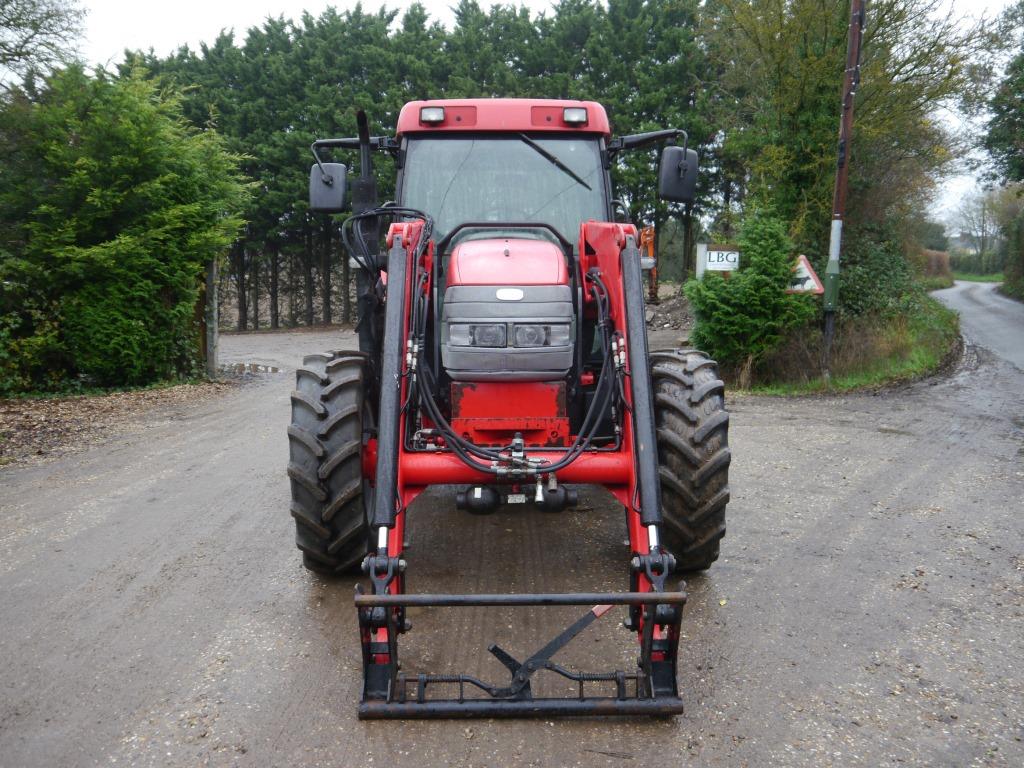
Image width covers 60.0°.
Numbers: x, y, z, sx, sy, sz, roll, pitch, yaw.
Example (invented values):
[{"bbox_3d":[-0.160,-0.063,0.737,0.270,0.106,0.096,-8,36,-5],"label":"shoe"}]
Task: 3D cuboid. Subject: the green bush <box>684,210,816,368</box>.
[{"bbox_3d":[3.420,-1.360,12.800,1.800,2.300,1.750,0,7,0],"label":"green bush"}]

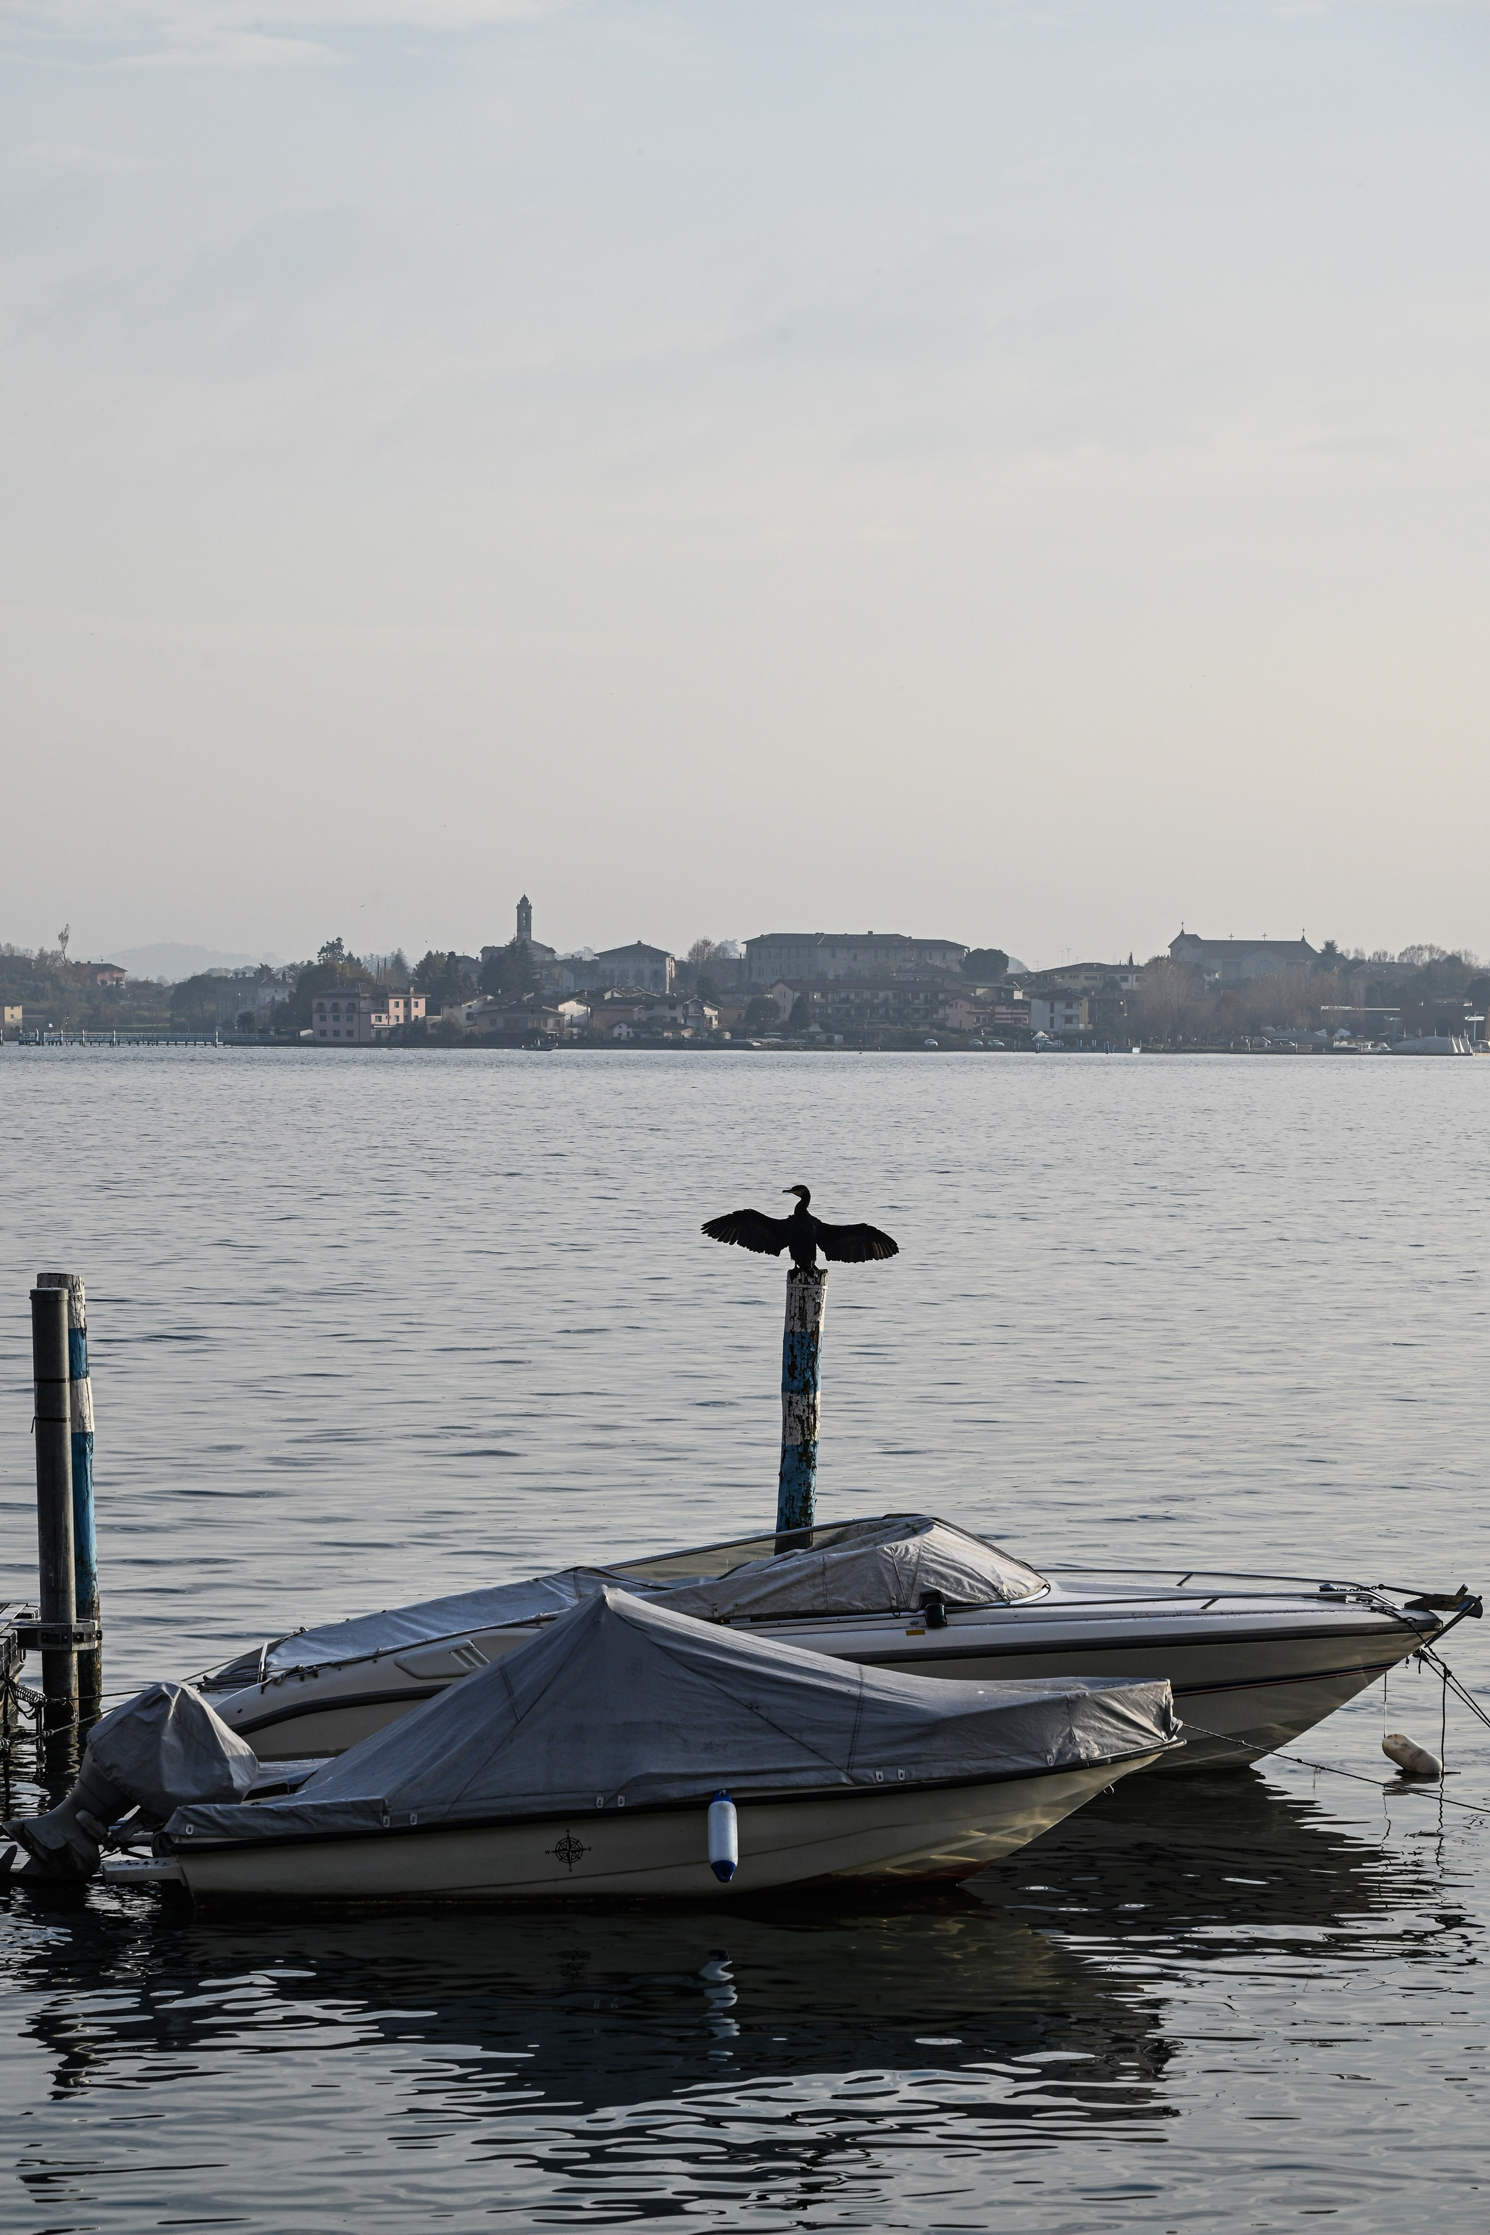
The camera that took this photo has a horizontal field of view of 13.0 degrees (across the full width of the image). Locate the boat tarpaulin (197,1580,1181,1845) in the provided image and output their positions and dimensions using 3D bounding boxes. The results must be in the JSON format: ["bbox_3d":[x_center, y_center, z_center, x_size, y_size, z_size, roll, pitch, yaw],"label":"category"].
[{"bbox_3d":[-0.320,2.920,32.300,4.950,1.170,1.900,0,1,-4],"label":"boat tarpaulin"}]

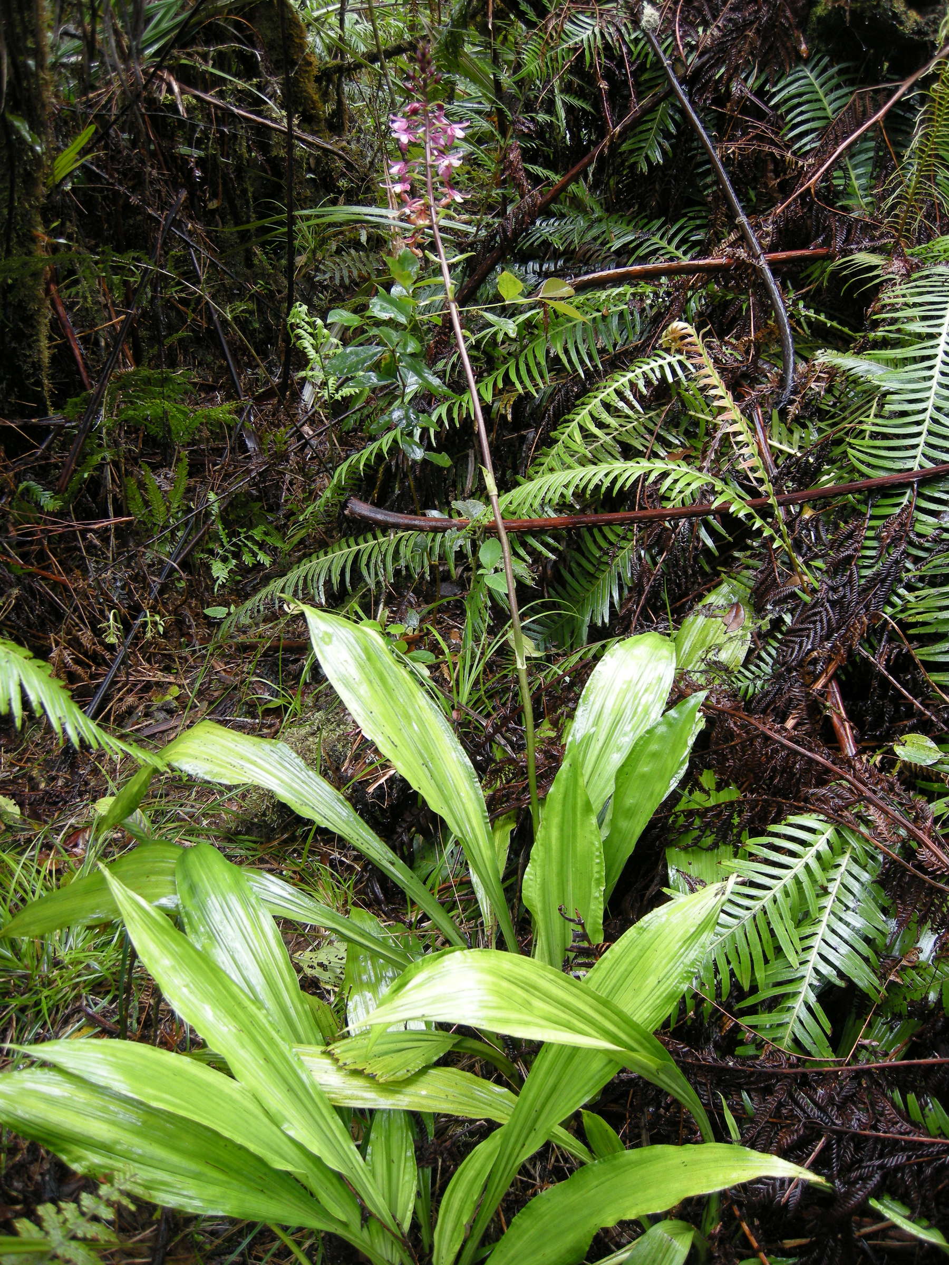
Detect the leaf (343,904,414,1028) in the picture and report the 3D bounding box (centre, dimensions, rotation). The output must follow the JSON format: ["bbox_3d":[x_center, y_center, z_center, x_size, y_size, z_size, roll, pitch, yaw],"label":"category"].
[{"bbox_3d":[-0.095,0.354,1.290,0.085,0.030,0.198,-8,44,-12],"label":"leaf"}]

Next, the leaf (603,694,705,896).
[{"bbox_3d":[0.193,0.173,1.355,0.070,0.250,0.035,19,-13,30],"label":"leaf"}]

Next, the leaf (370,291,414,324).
[{"bbox_3d":[-0.109,-0.431,1.700,0.066,0.036,0.012,22,-30,-18],"label":"leaf"}]

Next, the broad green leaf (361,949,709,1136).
[{"bbox_3d":[0.056,0.369,1.140,0.300,0.140,0.140,0,22,0],"label":"broad green leaf"}]

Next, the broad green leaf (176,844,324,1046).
[{"bbox_3d":[-0.216,0.314,1.260,0.260,0.100,0.060,51,17,23],"label":"broad green leaf"}]

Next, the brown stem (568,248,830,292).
[{"bbox_3d":[0.343,-0.555,1.950,0.410,0.030,0.035,-10,22,-9],"label":"brown stem"}]

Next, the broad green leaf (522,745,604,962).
[{"bbox_3d":[0.091,0.235,1.320,0.082,0.240,0.050,0,13,0],"label":"broad green leaf"}]

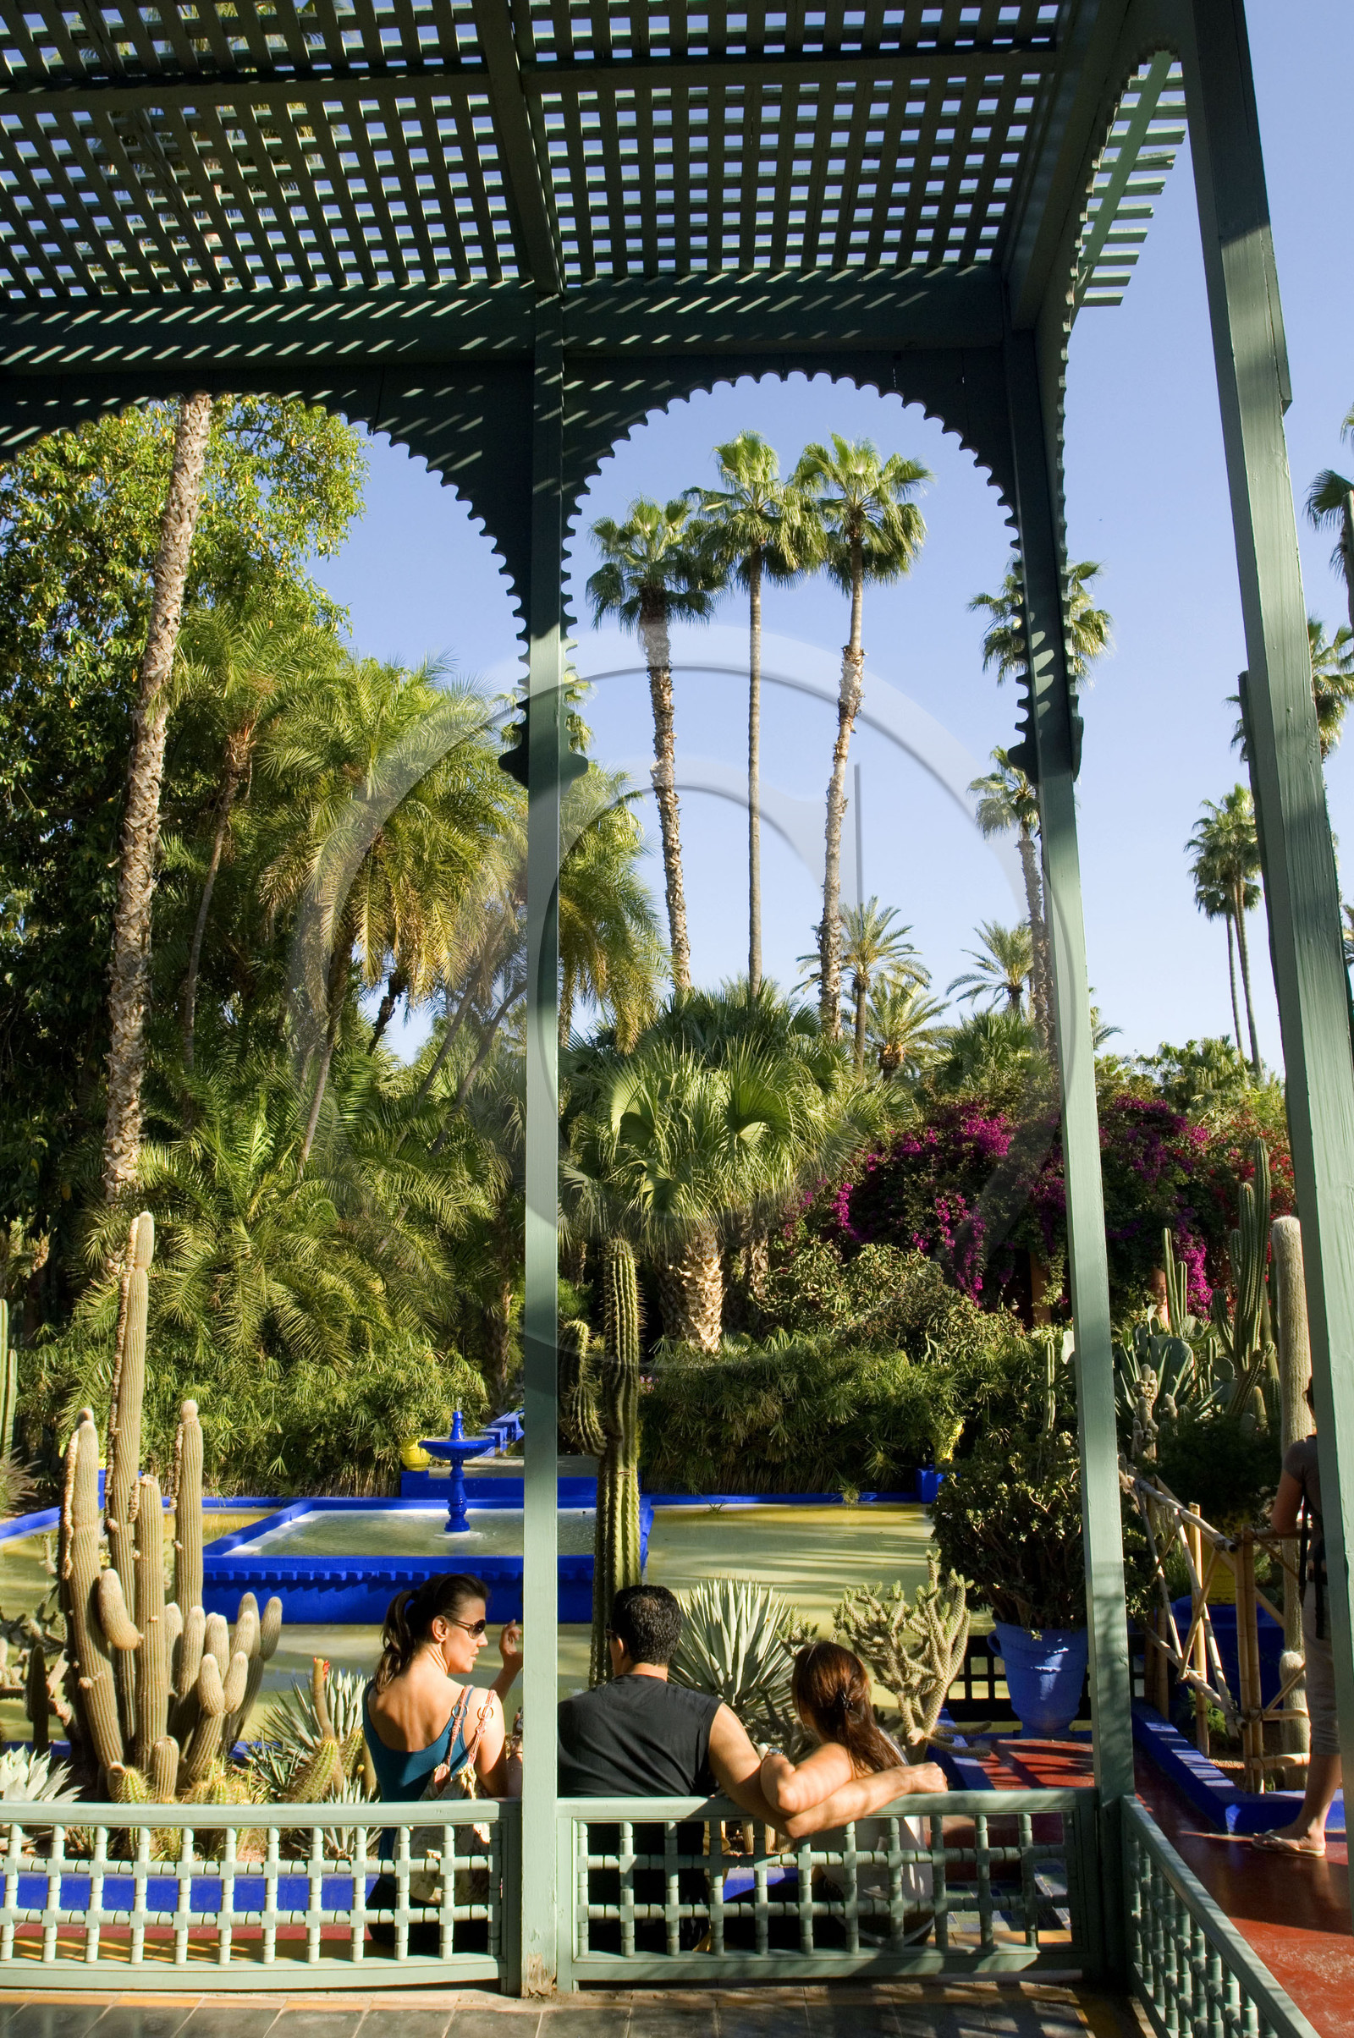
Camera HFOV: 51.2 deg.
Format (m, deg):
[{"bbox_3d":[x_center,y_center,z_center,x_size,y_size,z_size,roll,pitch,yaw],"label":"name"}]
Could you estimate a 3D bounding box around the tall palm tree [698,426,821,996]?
[{"bbox_3d":[2.176,-3.480,34.108,3.290,23.390,3.500,-1,-10,2],"label":"tall palm tree"}]

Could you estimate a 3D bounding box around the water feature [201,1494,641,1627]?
[{"bbox_3d":[-1.723,4.025,10.628,3.000,0.460,2.450,-1,-10,2],"label":"water feature"}]

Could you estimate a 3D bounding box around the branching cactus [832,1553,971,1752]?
[{"bbox_3d":[0.892,2.515,5.601,0.530,0.744,0.480,-1,-11,3],"label":"branching cactus"}]

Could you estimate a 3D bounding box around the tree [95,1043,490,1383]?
[{"bbox_3d":[-4.719,2.752,16.988,4.700,4.909,4.500,-1,-11,3],"label":"tree"}]

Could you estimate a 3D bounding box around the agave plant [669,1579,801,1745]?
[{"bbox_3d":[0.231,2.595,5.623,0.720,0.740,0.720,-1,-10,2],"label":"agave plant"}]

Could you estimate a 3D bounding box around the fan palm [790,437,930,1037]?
[{"bbox_3d":[4.778,-3.442,33.998,3.510,23.190,3.500,-1,-10,2],"label":"fan palm"}]

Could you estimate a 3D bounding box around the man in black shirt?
[{"bbox_3d":[0.177,1.992,3.700,0.950,1.100,0.750,-1,-10,2],"label":"man in black shirt"}]

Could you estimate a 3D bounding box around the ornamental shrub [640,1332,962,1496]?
[{"bbox_3d":[1.335,4.010,14.781,3.500,1.680,1.600,-1,-10,2],"label":"ornamental shrub"}]

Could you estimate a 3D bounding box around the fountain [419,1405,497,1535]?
[{"bbox_3d":[-1.611,3.318,10.401,0.540,0.876,0.540,-1,-11,3],"label":"fountain"}]

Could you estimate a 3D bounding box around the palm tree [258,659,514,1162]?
[{"bbox_3d":[-3.882,0.186,18.965,3.500,10.691,3.500,-1,-11,3],"label":"palm tree"}]

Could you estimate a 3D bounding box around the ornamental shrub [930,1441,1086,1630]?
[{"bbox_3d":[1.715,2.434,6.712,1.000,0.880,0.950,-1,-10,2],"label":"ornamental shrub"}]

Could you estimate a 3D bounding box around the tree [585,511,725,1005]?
[{"bbox_3d":[-0.371,-2.597,34.049,3.530,21.710,3.500,-1,-10,2],"label":"tree"}]

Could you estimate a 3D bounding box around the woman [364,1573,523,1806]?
[{"bbox_3d":[-0.480,1.960,3.539,0.520,1.141,0.750,-6,-12,24],"label":"woman"}]

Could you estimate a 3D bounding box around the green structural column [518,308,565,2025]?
[{"bbox_3d":[-0.323,0.066,3.531,0.080,4.252,0.085,-1,-11,3],"label":"green structural column"}]

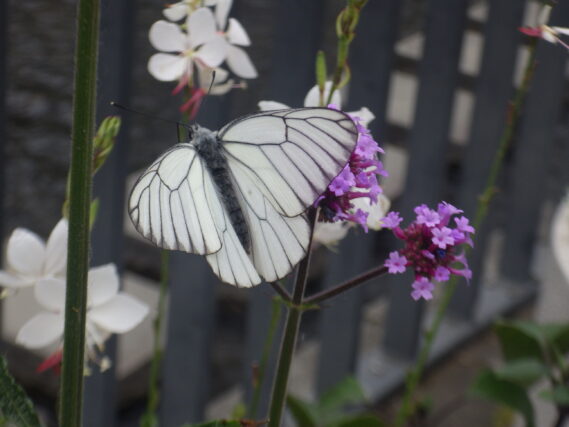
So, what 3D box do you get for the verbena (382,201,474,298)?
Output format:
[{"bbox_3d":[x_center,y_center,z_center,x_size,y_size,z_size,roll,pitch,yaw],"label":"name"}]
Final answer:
[{"bbox_3d":[0.034,0.009,0.368,0.022,0.023,0.022,19,21,0],"label":"verbena"}]

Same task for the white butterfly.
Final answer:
[{"bbox_3d":[-0.009,-0.004,0.354,0.056,0.043,0.021,-19,-16,-19],"label":"white butterfly"}]

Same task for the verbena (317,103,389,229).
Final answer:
[{"bbox_3d":[0.014,-0.011,0.370,0.022,0.029,0.022,11,22,0],"label":"verbena"}]

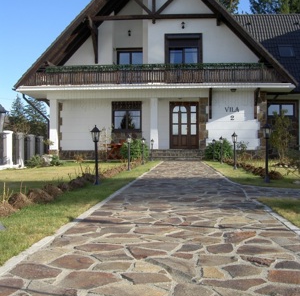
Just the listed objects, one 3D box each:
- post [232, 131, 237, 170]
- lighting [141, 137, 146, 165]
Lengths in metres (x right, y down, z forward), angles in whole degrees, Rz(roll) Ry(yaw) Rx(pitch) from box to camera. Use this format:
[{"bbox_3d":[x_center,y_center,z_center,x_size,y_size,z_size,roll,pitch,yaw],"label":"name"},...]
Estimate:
[{"bbox_3d":[2.259,0.093,11.950,0.165,0.970,0.165,0,0,4],"label":"post"},{"bbox_3d":[-0.228,0.137,16.300,0.165,0.970,0.165,0,0,4],"label":"lighting"}]

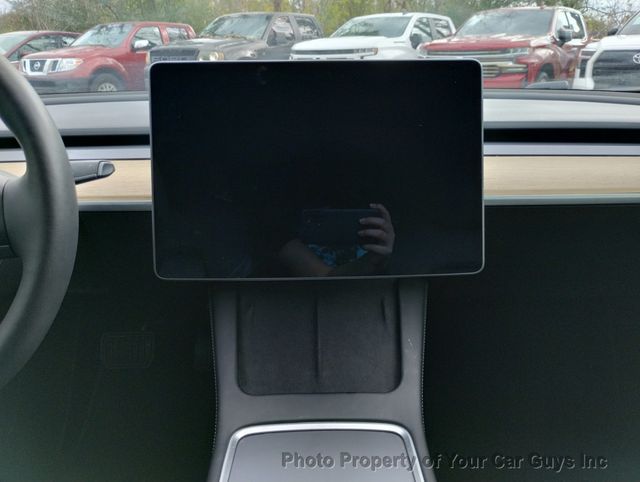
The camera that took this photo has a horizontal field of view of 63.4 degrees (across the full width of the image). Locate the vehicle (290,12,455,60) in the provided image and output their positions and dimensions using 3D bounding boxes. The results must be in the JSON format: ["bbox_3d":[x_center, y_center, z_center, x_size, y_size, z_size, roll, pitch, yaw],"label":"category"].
[{"bbox_3d":[1.642,-3.997,11.396,2.070,1.920,5.850,14,25,33],"label":"vehicle"}]

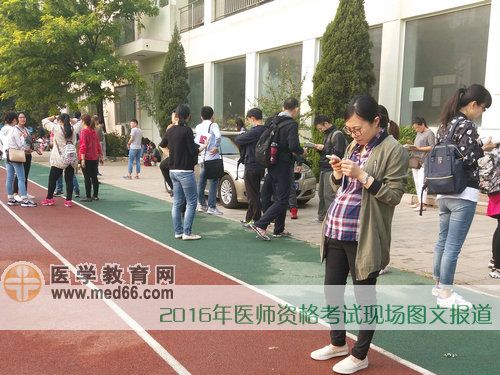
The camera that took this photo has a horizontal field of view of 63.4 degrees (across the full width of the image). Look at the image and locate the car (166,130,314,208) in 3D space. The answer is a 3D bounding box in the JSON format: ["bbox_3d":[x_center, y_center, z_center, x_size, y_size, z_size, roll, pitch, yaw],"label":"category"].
[{"bbox_3d":[-0.489,-0.516,8.579,1.720,1.430,4.050,-5,9,-39],"label":"car"}]

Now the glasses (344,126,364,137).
[{"bbox_3d":[0.588,-0.323,2.149,0.125,0.050,0.140,-35,32,-29],"label":"glasses"}]

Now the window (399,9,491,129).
[{"bbox_3d":[4.233,-2.609,8.981,0.120,2.482,1.904,-7,11,-38],"label":"window"}]

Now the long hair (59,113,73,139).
[{"bbox_3d":[-3.245,-1.086,7.120,0.210,0.440,0.240,-4,8,-30],"label":"long hair"}]

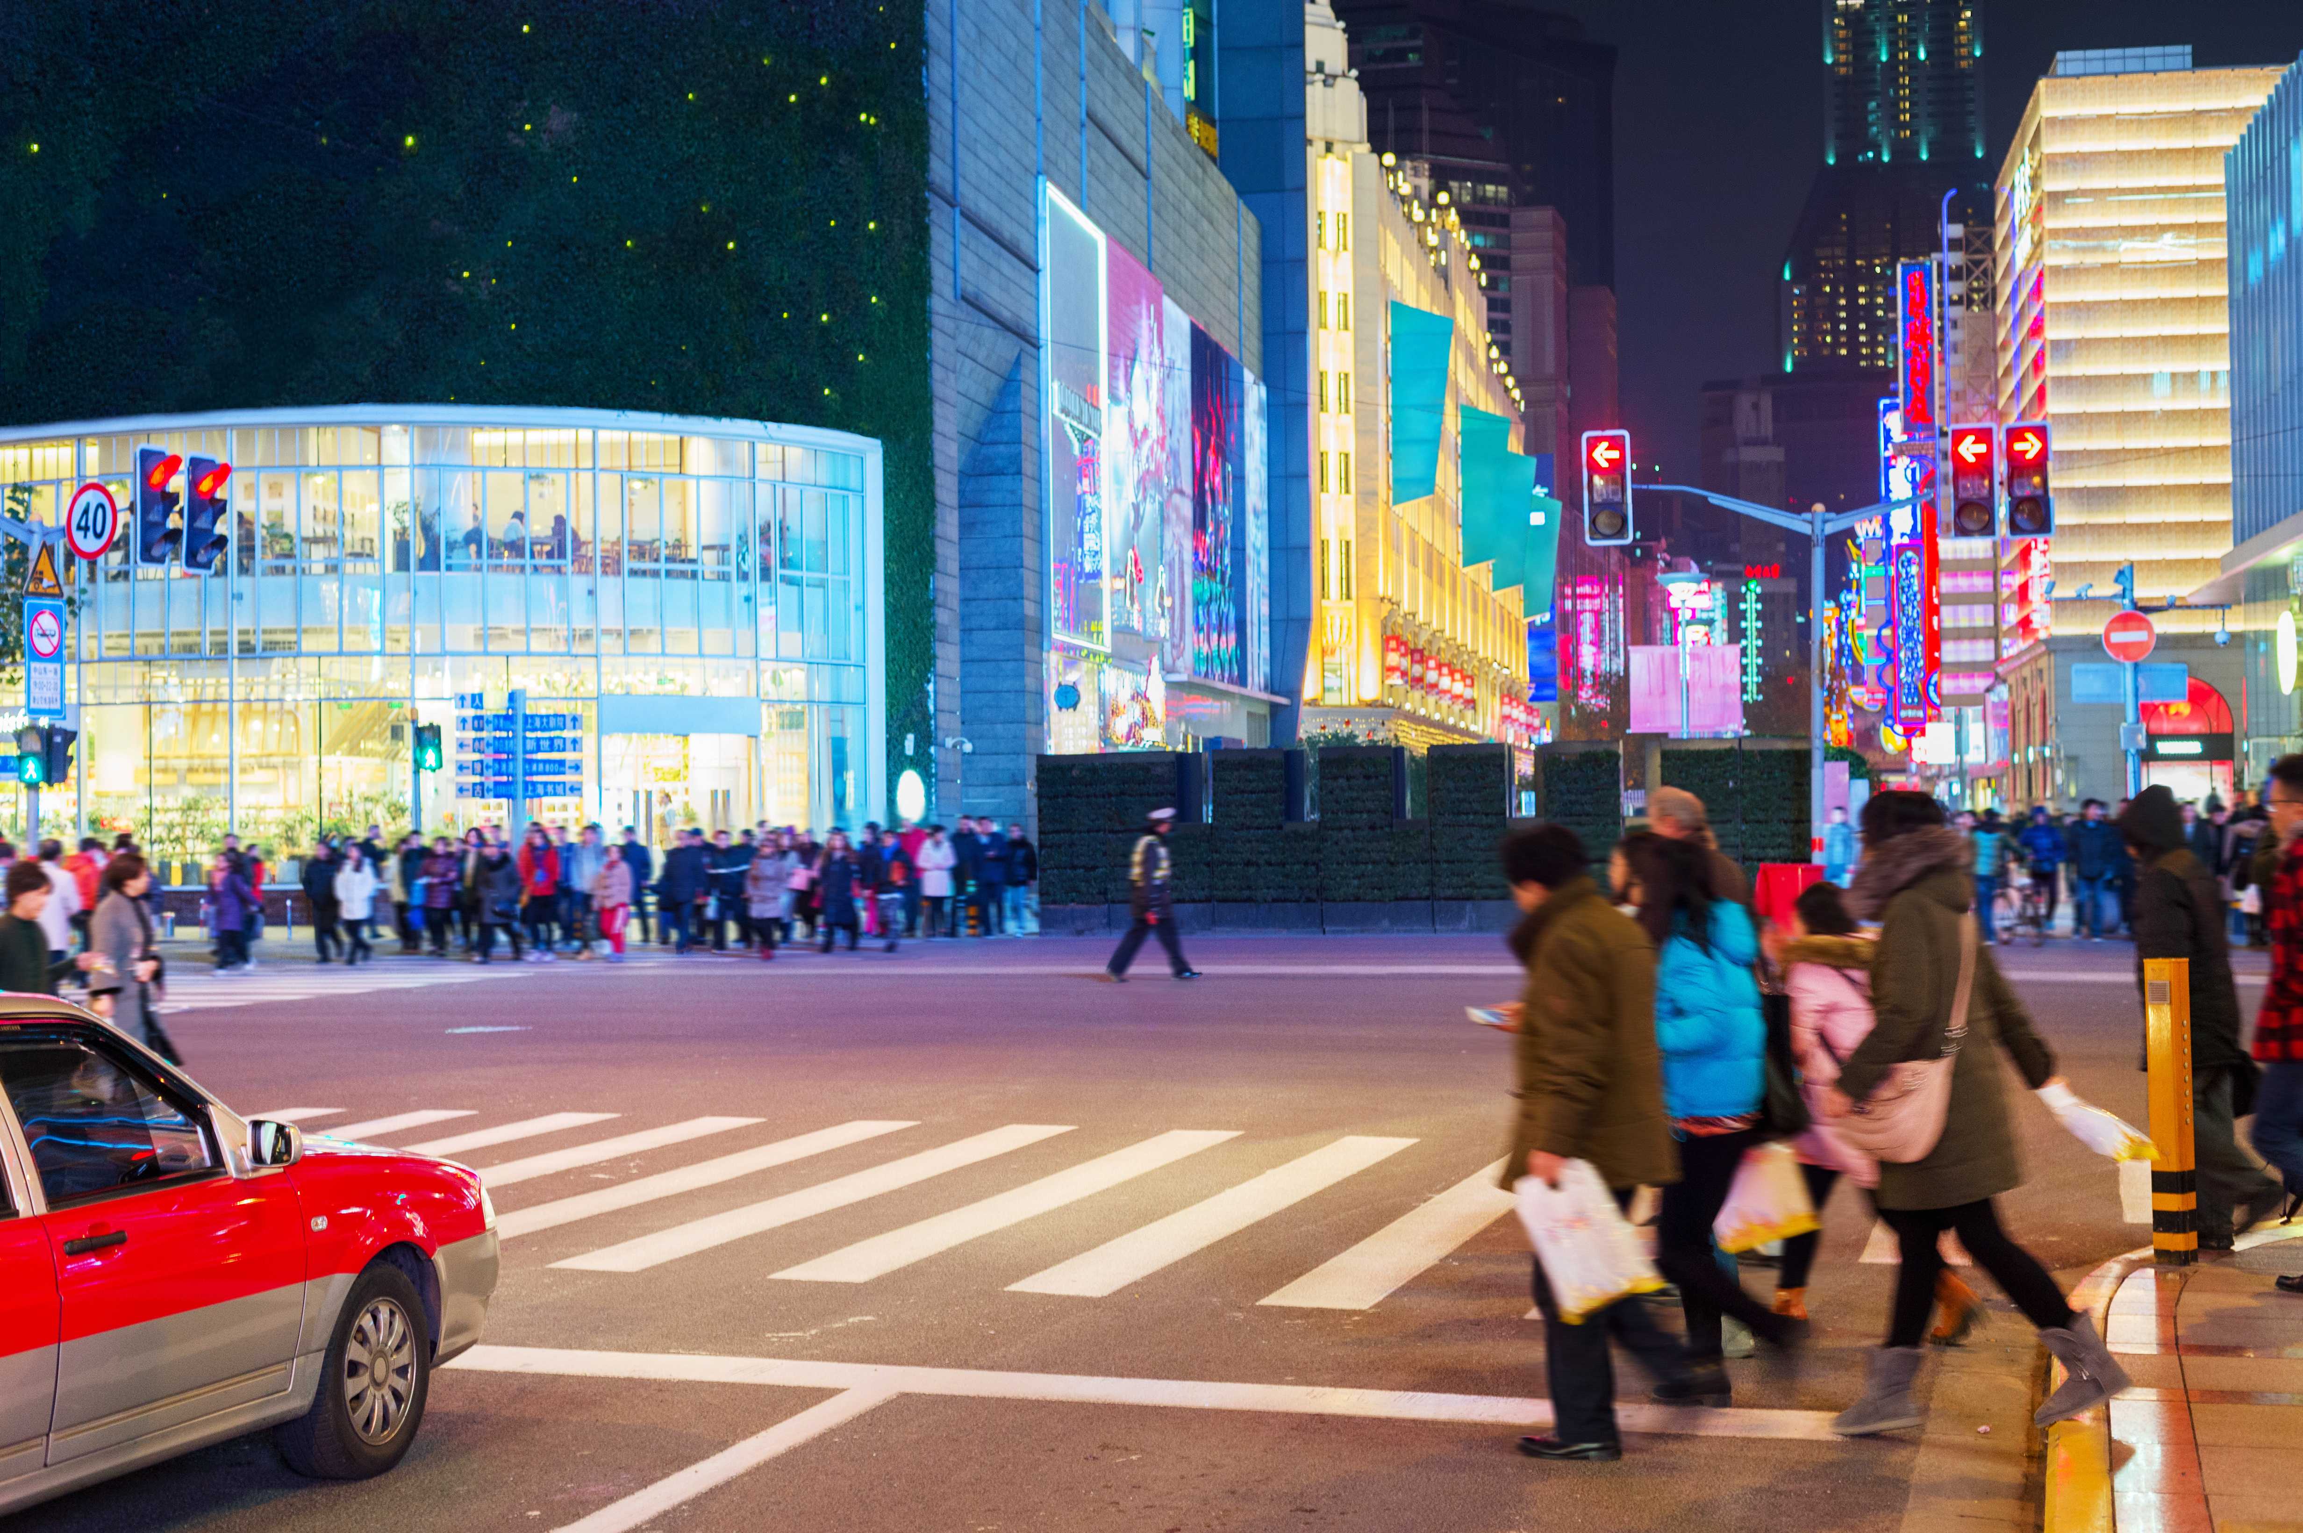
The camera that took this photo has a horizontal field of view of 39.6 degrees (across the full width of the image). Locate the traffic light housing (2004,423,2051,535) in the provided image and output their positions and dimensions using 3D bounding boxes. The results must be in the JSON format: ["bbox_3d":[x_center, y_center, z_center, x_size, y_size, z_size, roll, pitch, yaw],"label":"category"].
[{"bbox_3d":[10.976,-3.590,40.000,0.560,1.420,0.320,-2,-1,16],"label":"traffic light housing"}]

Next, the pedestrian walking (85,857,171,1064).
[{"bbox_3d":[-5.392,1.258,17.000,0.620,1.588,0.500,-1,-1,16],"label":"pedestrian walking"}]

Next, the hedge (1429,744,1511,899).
[{"bbox_3d":[4.488,0.776,44.387,1.123,2.151,0.600,-1,-1,17],"label":"hedge"}]

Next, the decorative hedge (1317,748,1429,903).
[{"bbox_3d":[3.180,0.817,44.799,1.620,2.154,0.600,-1,-1,17],"label":"decorative hedge"}]

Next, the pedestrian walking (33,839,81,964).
[{"bbox_3d":[-11.029,1.549,32.200,0.480,1.631,0.380,-1,-1,19],"label":"pedestrian walking"}]

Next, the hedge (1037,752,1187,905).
[{"bbox_3d":[-0.483,0.903,45.954,2.246,2.158,0.600,-1,-1,17],"label":"hedge"}]

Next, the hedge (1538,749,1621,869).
[{"bbox_3d":[5.947,0.738,43.928,1.137,2.141,0.600,-1,-1,17],"label":"hedge"}]

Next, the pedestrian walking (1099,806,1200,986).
[{"bbox_3d":[0.000,1.323,33.000,0.950,1.773,0.520,-1,-1,6],"label":"pedestrian walking"}]

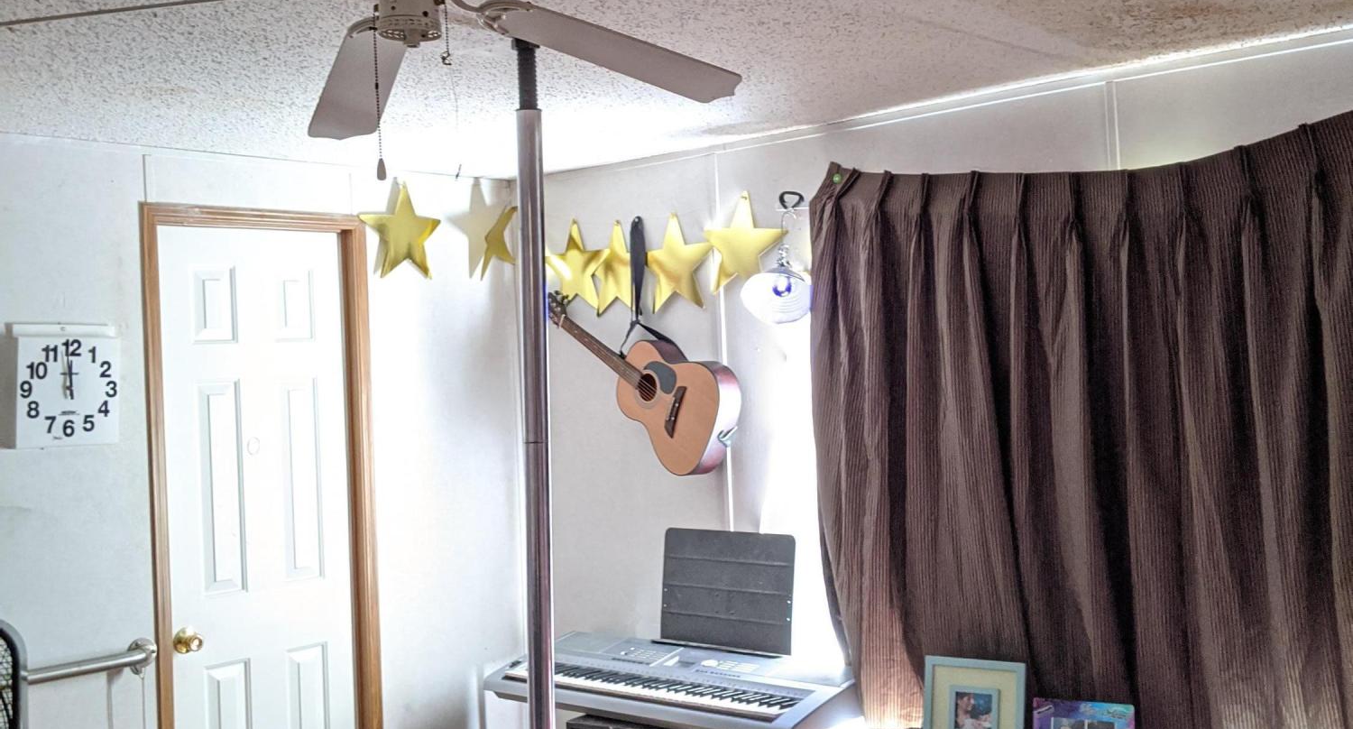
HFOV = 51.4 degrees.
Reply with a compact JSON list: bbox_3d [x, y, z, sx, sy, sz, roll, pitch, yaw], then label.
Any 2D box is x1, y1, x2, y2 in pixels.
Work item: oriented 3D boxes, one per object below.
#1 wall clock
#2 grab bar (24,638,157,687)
[{"bbox_3d":[-1.588,0.053,3.653,0.060,0.310,0.272,-3,-1,41],"label":"wall clock"},{"bbox_3d":[-1.611,0.789,3.574,0.080,0.082,0.580,-3,-1,41],"label":"grab bar"}]

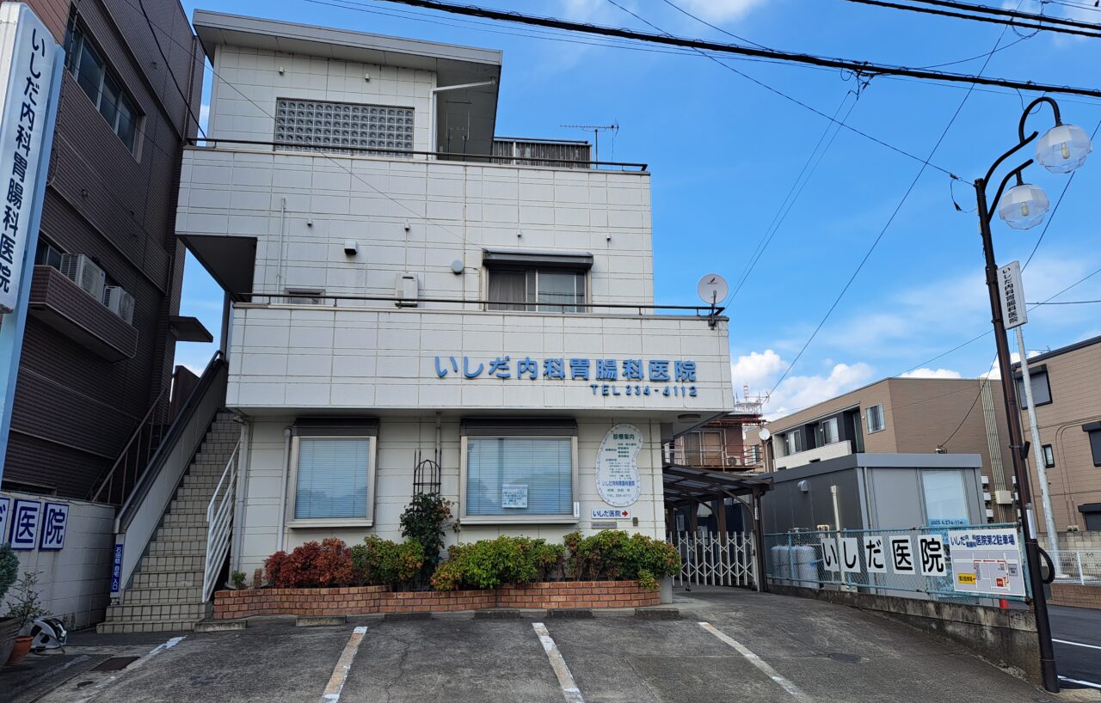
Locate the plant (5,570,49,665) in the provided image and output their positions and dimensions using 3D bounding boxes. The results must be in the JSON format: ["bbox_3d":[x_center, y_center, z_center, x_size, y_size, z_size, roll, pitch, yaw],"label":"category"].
[{"bbox_3d":[-5.496,2.798,8.039,0.410,0.940,0.410,1,-14,-9],"label":"plant"}]

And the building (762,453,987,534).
[{"bbox_3d":[6.132,3.818,15.804,2.420,2.790,5.500,1,-14,-9],"label":"building"}]

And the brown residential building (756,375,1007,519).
[{"bbox_3d":[14.817,5.996,34.545,6.700,6.650,14.300,1,-14,-9],"label":"brown residential building"}]

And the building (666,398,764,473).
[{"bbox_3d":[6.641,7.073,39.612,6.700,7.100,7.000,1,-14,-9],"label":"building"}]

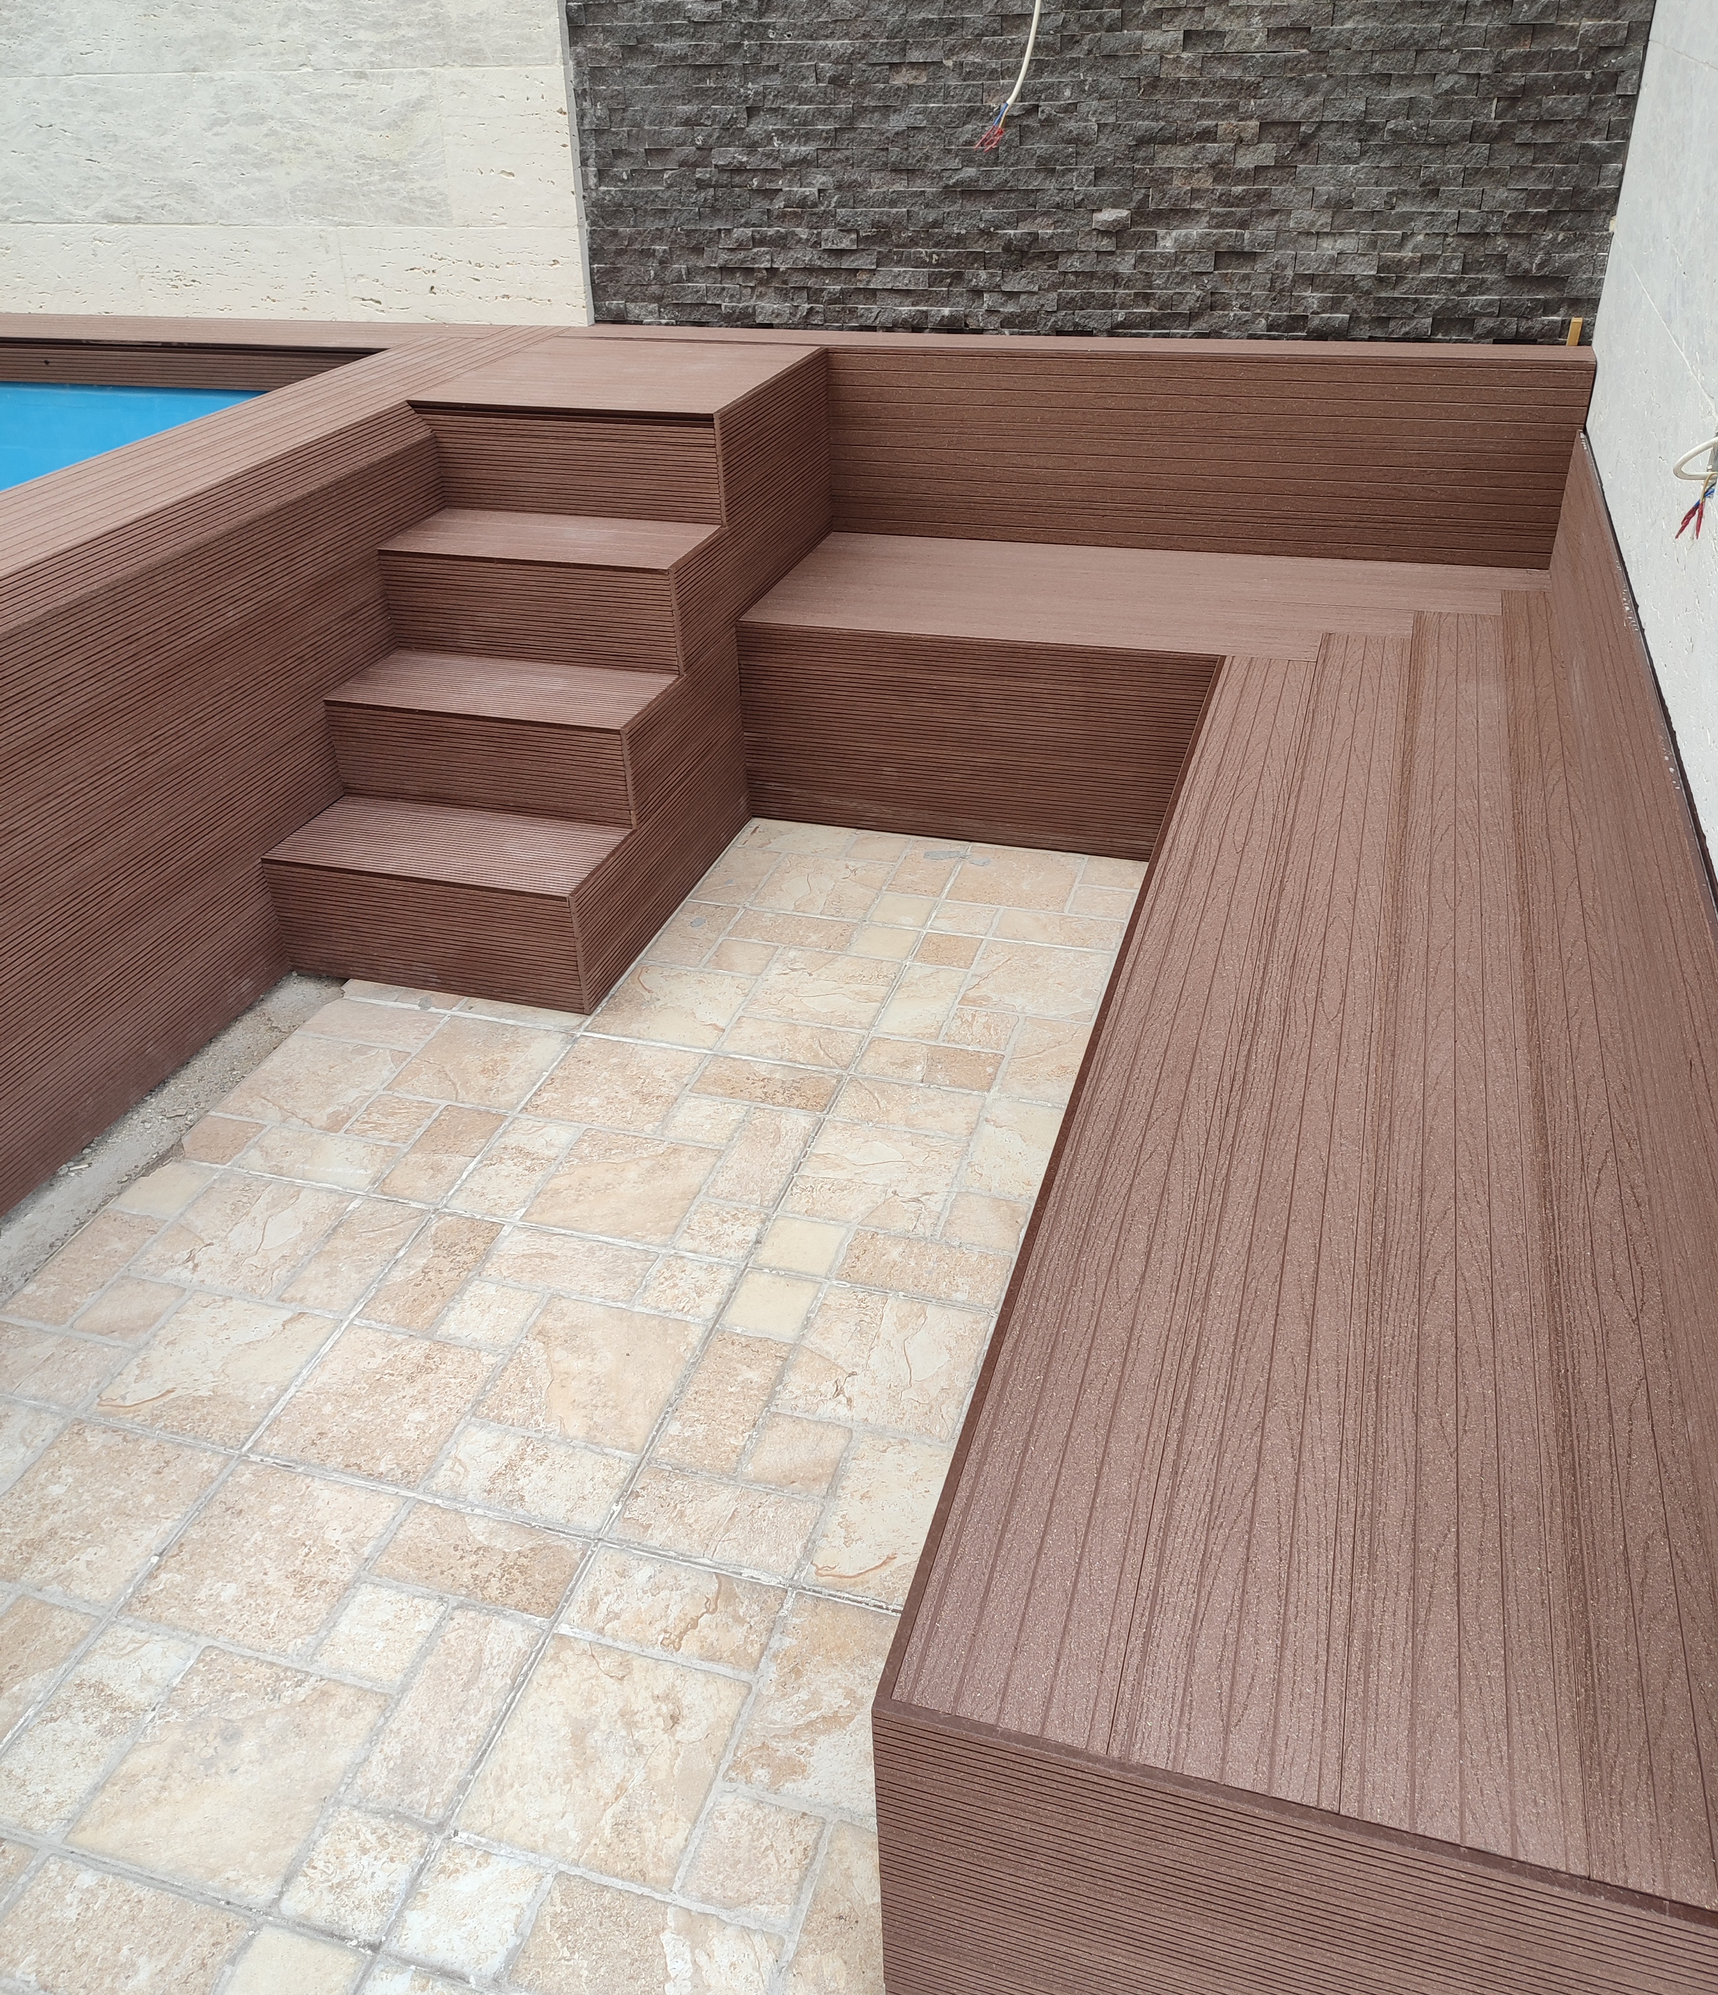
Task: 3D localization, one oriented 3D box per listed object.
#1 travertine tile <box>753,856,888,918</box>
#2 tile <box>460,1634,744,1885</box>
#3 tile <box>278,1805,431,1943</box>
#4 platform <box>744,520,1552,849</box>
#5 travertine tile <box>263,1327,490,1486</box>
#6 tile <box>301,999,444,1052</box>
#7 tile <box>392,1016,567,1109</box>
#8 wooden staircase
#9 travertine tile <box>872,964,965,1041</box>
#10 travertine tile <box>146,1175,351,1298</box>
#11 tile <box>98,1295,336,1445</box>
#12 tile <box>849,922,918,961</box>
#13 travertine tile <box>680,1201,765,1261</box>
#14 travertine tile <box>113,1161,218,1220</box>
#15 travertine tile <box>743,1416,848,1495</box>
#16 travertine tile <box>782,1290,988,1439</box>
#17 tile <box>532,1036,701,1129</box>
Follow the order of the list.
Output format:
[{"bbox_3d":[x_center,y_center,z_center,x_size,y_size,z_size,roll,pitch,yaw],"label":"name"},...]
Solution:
[{"bbox_3d":[-0.067,-0.203,2.962,0.219,0.012,0.206,8,34,15],"label":"travertine tile"},{"bbox_3d":[-0.238,0.722,1.513,0.206,0.014,0.211,7,34,16],"label":"tile"},{"bbox_3d":[-0.450,0.791,1.431,0.102,0.013,0.103,8,34,16],"label":"tile"},{"bbox_3d":[0.561,-0.593,3.151,1.465,0.418,0.595,8,34,16],"label":"platform"},{"bbox_3d":[-0.571,0.490,1.904,0.195,0.014,0.213,7,34,16],"label":"travertine tile"},{"bbox_3d":[-0.804,0.050,2.626,0.228,0.013,0.117,8,34,16],"label":"tile"},{"bbox_3d":[-0.595,0.106,2.515,0.224,0.012,0.215,8,34,15],"label":"tile"},{"bbox_3d":[-0.529,-0.692,3.025,0.572,0.795,1.347,8,34,16],"label":"wooden staircase"},{"bbox_3d":[0.102,0.013,2.612,0.099,0.014,0.216,7,34,16],"label":"travertine tile"},{"bbox_3d":[-0.839,0.327,2.186,0.219,0.012,0.215,8,34,15],"label":"travertine tile"},{"bbox_3d":[-0.786,0.461,1.966,0.202,0.014,0.211,7,34,16],"label":"tile"},{"bbox_3d":[0.044,-0.090,2.779,0.095,0.014,0.107,7,34,16],"label":"tile"},{"bbox_3d":[-0.188,0.321,2.153,0.104,0.012,0.103,8,34,15],"label":"travertine tile"},{"bbox_3d":[-0.987,0.278,2.266,0.102,0.012,0.113,8,34,15],"label":"travertine tile"},{"bbox_3d":[-0.070,0.522,1.803,0.094,0.012,0.094,7,34,16],"label":"travertine tile"},{"bbox_3d":[0.032,0.447,1.943,0.218,0.012,0.215,8,34,15],"label":"travertine tile"},{"bbox_3d":[-0.372,0.136,2.451,0.207,0.014,0.207,7,34,16],"label":"tile"}]

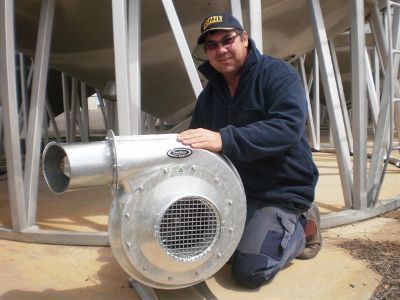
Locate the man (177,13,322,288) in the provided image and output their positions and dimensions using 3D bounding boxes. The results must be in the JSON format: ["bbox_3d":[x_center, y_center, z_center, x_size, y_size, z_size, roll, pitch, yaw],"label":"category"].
[{"bbox_3d":[0.215,-0.010,1.830,0.570,1.110,0.820,2,6,41],"label":"man"}]

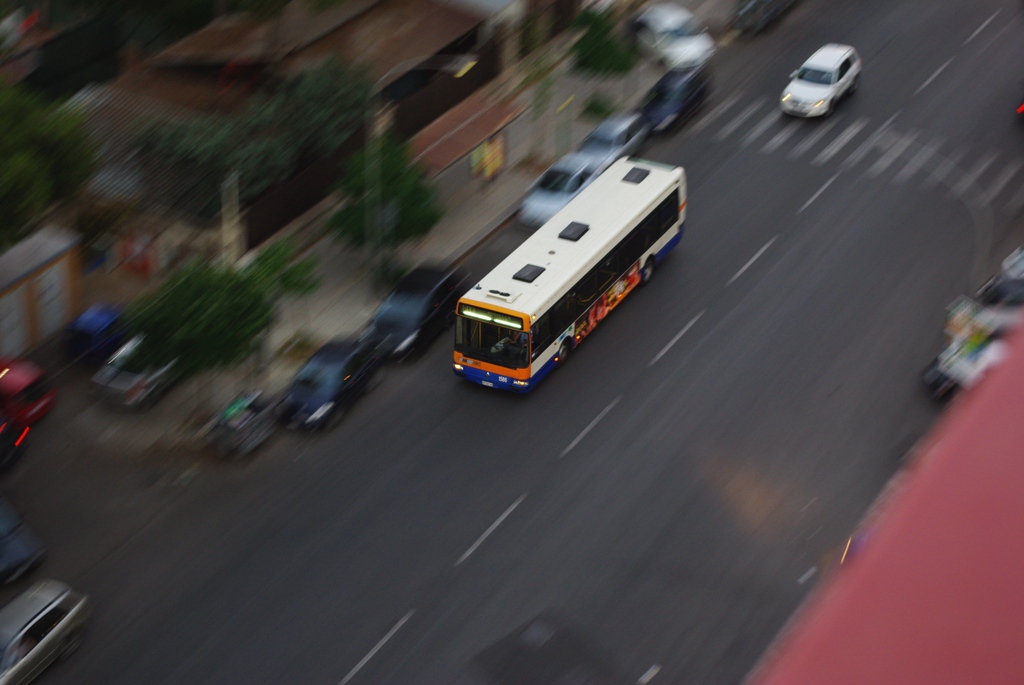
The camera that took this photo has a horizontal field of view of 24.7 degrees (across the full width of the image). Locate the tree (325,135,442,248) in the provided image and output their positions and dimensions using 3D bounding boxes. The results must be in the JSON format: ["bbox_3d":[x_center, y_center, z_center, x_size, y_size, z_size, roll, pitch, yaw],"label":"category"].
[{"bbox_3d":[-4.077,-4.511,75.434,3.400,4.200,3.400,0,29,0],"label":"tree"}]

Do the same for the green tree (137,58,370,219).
[{"bbox_3d":[-8.565,-6.439,78.214,5.800,4.900,8.200,16,32,23],"label":"green tree"}]

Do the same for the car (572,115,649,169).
[{"bbox_3d":[3.572,-7.078,84.633,1.700,1.450,4.050,14,32,24],"label":"car"}]

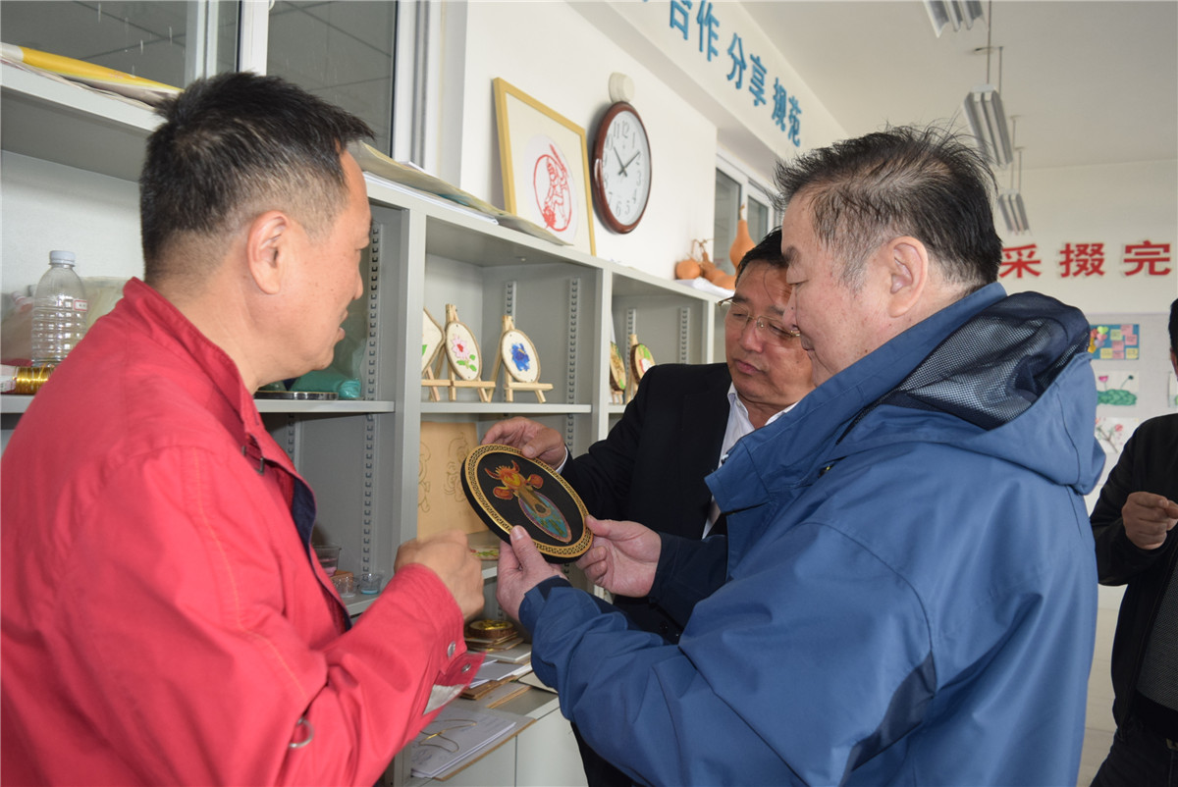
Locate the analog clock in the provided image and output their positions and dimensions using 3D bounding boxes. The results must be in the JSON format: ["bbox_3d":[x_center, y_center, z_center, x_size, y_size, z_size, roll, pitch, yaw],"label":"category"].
[{"bbox_3d":[0.145,-0.887,3.494,0.050,0.500,0.500,2,0,29],"label":"analog clock"}]

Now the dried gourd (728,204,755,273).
[{"bbox_3d":[0.652,-0.615,3.727,0.145,0.370,0.145,2,0,29],"label":"dried gourd"}]

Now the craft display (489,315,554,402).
[{"bbox_3d":[-0.206,-0.092,2.415,0.165,0.239,0.202,2,0,35],"label":"craft display"}]

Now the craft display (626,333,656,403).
[{"bbox_3d":[0.172,-0.079,3.029,0.170,0.242,0.202,2,0,35],"label":"craft display"}]

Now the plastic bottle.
[{"bbox_3d":[-0.743,-0.099,1.237,0.067,0.204,0.067,2,0,29],"label":"plastic bottle"}]

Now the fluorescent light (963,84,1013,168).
[{"bbox_3d":[2.018,-1.328,4.420,0.160,0.075,1.190,2,0,29],"label":"fluorescent light"}]

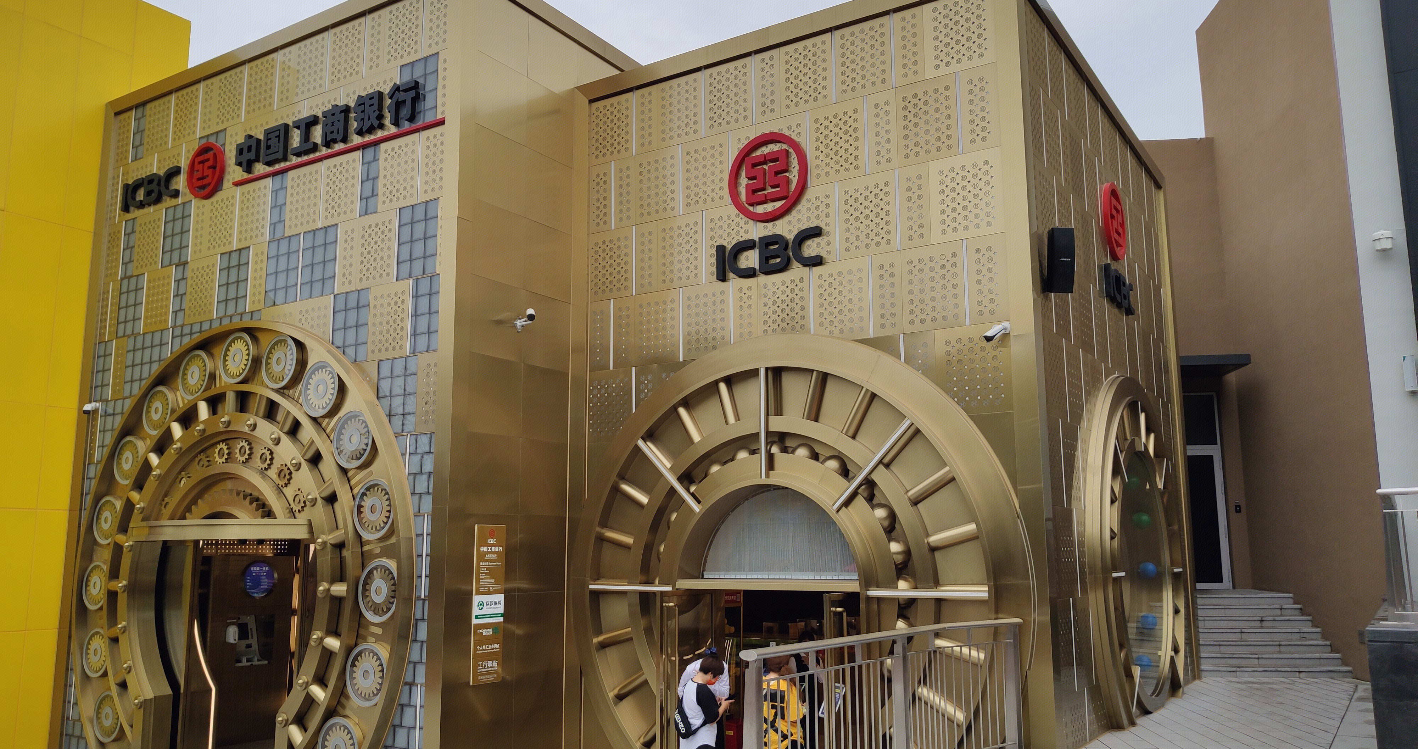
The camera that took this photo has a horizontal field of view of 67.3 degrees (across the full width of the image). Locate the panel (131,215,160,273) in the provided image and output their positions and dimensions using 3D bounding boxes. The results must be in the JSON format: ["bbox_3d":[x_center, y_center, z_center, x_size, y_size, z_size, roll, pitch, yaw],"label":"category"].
[{"bbox_3d":[-7.449,-1.745,14.179,0.627,0.803,0.040,-6,-11,33],"label":"panel"}]

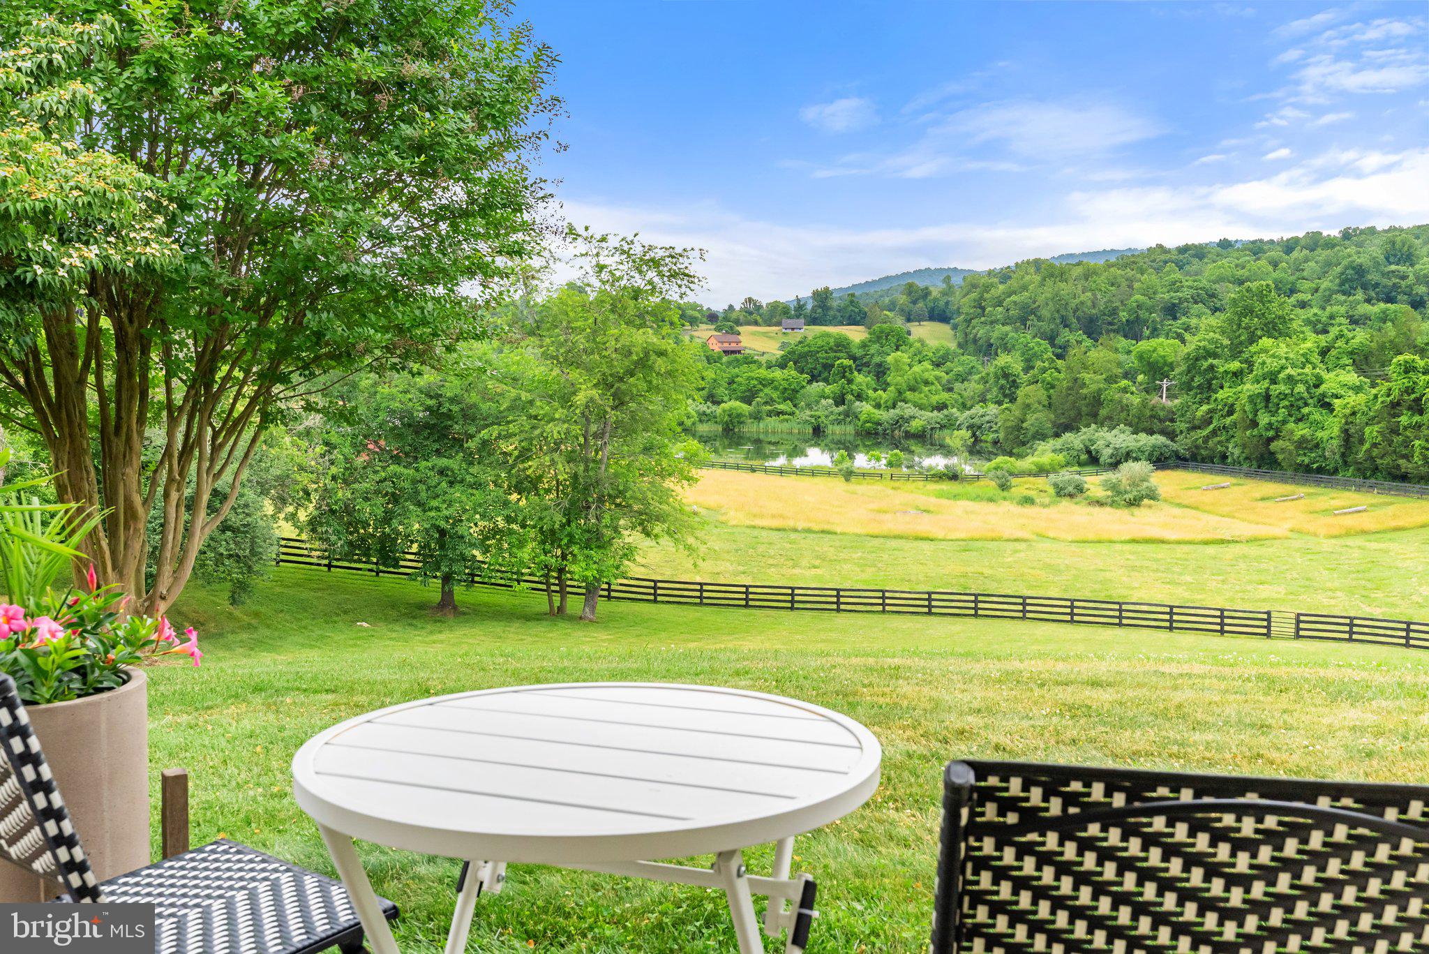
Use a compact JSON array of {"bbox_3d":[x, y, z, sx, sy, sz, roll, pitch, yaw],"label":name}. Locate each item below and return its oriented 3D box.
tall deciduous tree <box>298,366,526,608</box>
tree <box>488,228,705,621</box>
[{"bbox_3d":[-12.130,0.430,55.670,8.770,10.180,8.330,0,4,0],"label":"tall deciduous tree"},{"bbox_3d":[-4.940,-2.100,57.480,9.010,16.200,8.560,0,4,0],"label":"tree"}]

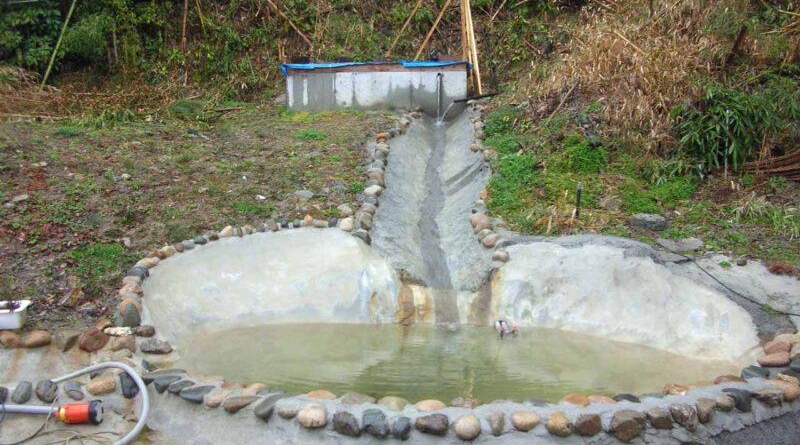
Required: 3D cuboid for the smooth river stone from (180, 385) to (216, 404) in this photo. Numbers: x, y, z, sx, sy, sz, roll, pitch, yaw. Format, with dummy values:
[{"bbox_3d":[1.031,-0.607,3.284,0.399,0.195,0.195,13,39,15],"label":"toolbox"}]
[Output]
[{"bbox_3d":[-1.264,1.082,5.071,0.150,0.100,0.240,4,7,41],"label":"smooth river stone"}]

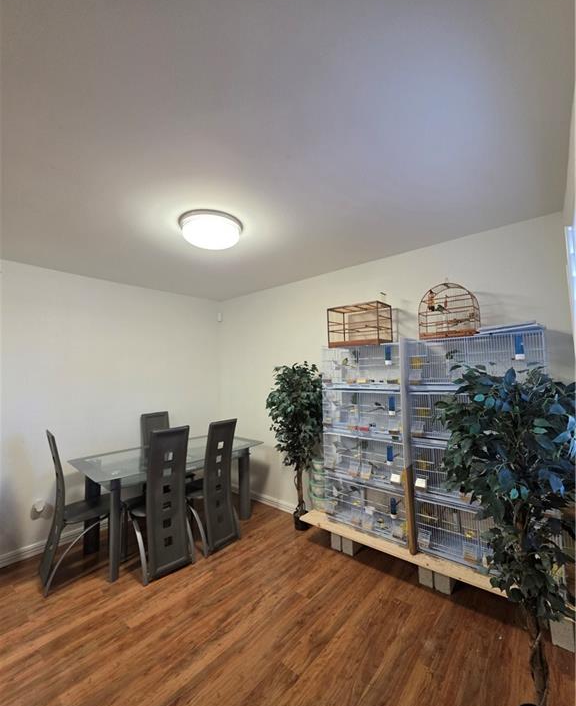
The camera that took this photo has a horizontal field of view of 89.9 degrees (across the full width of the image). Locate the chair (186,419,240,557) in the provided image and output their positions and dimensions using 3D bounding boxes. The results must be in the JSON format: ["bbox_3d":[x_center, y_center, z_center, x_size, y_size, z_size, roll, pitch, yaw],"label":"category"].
[{"bbox_3d":[-0.729,1.132,2.625,0.490,1.045,0.380,-4,-5,40],"label":"chair"}]

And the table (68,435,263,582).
[{"bbox_3d":[-1.031,1.289,2.672,0.790,0.747,1.470,-4,-5,41],"label":"table"}]

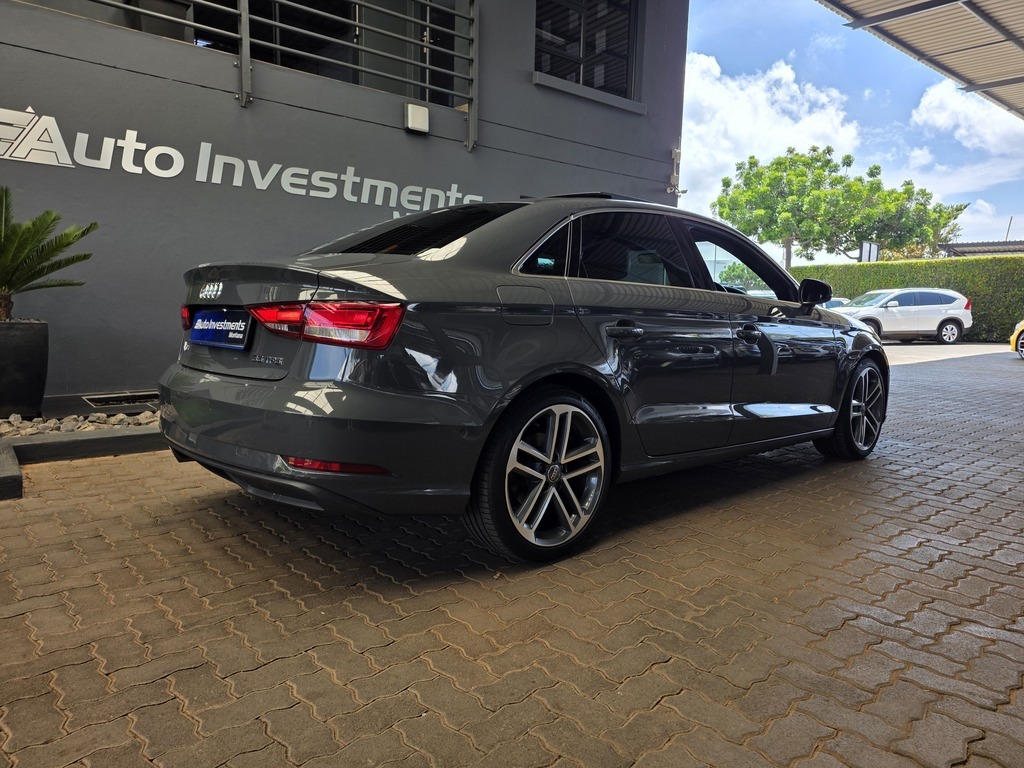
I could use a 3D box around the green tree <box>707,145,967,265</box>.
[{"bbox_3d":[14.848,-6.680,31.509,10.800,8.600,9.000,4,7,25],"label":"green tree"}]

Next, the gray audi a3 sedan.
[{"bbox_3d":[0.565,-0.231,3.845,4.460,1.425,1.870,-5,8,-41],"label":"gray audi a3 sedan"}]

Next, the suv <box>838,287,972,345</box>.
[{"bbox_3d":[11.251,-2.025,20.221,4.550,1.670,1.850,0,7,-9],"label":"suv"}]

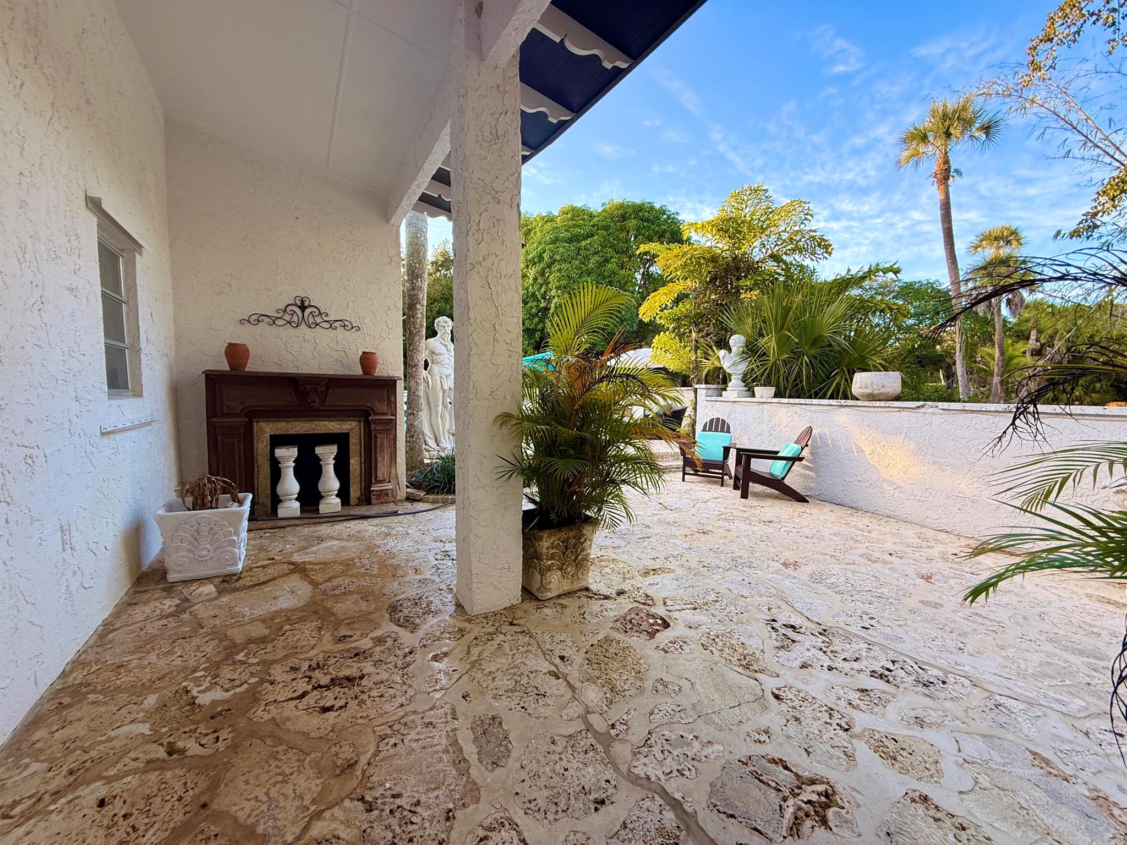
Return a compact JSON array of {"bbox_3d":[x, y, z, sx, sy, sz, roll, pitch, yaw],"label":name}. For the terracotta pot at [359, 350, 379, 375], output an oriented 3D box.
[{"bbox_3d":[-2.014,-0.617,4.730,0.188,0.260,0.188,-2,4,-31],"label":"terracotta pot"}]

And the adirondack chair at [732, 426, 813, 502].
[{"bbox_3d":[2.535,0.460,5.579,0.800,0.890,0.720,1,4,14],"label":"adirondack chair"}]

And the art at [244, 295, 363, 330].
[{"bbox_3d":[-2.589,-1.086,4.544,1.030,0.340,0.030,-2,4,-33],"label":"art"}]

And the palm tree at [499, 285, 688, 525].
[{"bbox_3d":[0.142,-0.114,2.847,1.150,1.500,1.080,0,4,0],"label":"palm tree"}]

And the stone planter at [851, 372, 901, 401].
[{"bbox_3d":[3.325,-0.388,4.841,0.460,0.290,0.460,-1,4,-19],"label":"stone planter"}]

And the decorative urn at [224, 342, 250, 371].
[{"bbox_3d":[-2.971,-0.601,4.145,0.188,0.260,0.188,-2,4,-31],"label":"decorative urn"}]

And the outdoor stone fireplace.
[{"bbox_3d":[-2.471,0.206,4.511,1.630,1.320,0.360,-2,4,-33],"label":"outdoor stone fireplace"}]

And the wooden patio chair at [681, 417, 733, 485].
[{"bbox_3d":[2.142,0.391,6.587,0.720,0.890,0.800,3,4,34],"label":"wooden patio chair"}]

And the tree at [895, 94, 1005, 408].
[{"bbox_3d":[13.614,-6.011,16.000,2.900,10.795,2.900,3,5,41],"label":"tree"}]

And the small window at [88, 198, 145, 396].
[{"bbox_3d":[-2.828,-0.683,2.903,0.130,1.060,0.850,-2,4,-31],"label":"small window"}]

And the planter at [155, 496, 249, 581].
[{"bbox_3d":[-2.412,0.772,3.098,0.440,0.450,0.440,-1,4,-26],"label":"planter"}]

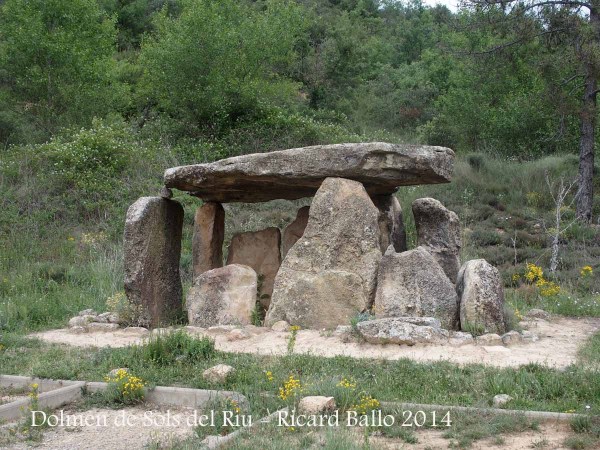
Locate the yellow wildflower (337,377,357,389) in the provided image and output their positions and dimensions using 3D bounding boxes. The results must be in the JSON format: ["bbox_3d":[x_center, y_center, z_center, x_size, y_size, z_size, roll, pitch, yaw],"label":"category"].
[{"bbox_3d":[0.397,1.345,7.400,0.170,0.110,0.150,0,0,0],"label":"yellow wildflower"}]

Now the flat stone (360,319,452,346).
[{"bbox_3d":[1.302,1.333,10.900,1.170,0.260,0.650,0,0,0],"label":"flat stone"}]

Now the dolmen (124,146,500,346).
[{"bbox_3d":[0.200,0.130,12.700,5.100,2.650,3.000,0,0,6],"label":"dolmen"}]

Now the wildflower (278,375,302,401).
[{"bbox_3d":[-0.080,1.369,7.300,0.200,0.220,0.180,0,0,0],"label":"wildflower"}]

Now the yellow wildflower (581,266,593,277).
[{"bbox_3d":[5.058,0.821,15.300,0.200,0.170,0.180,0,0,0],"label":"yellow wildflower"}]

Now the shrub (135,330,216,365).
[{"bbox_3d":[-1.365,1.337,9.500,0.880,0.330,0.600,0,0,0],"label":"shrub"}]

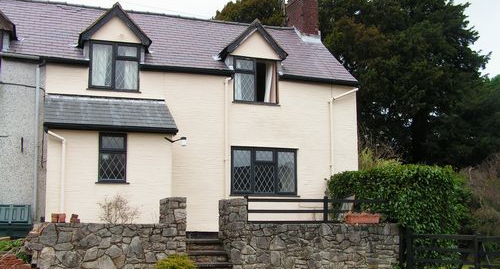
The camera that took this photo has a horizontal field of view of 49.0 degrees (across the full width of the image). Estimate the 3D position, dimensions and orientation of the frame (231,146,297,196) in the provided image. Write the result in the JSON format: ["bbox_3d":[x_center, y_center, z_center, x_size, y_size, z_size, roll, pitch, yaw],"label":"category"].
[{"bbox_3d":[0.384,0.954,14.002,1.780,1.210,0.100,2,-8,-17],"label":"frame"}]

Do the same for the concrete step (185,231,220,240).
[{"bbox_3d":[-1.088,2.107,11.347,0.880,0.130,0.400,2,-8,-17],"label":"concrete step"}]

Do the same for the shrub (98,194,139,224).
[{"bbox_3d":[-2.553,1.517,10.647,0.800,0.720,0.700,2,-8,-17],"label":"shrub"}]

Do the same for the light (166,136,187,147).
[{"bbox_3d":[-1.586,0.145,11.768,0.420,0.240,0.220,2,-8,-17],"label":"light"}]

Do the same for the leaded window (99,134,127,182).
[{"bbox_3d":[-2.857,0.482,11.461,0.570,1.060,0.100,2,-8,-17],"label":"leaded window"}]

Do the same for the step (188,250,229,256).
[{"bbox_3d":[-0.910,2.349,10.736,0.880,0.110,0.400,2,-8,-17],"label":"step"}]

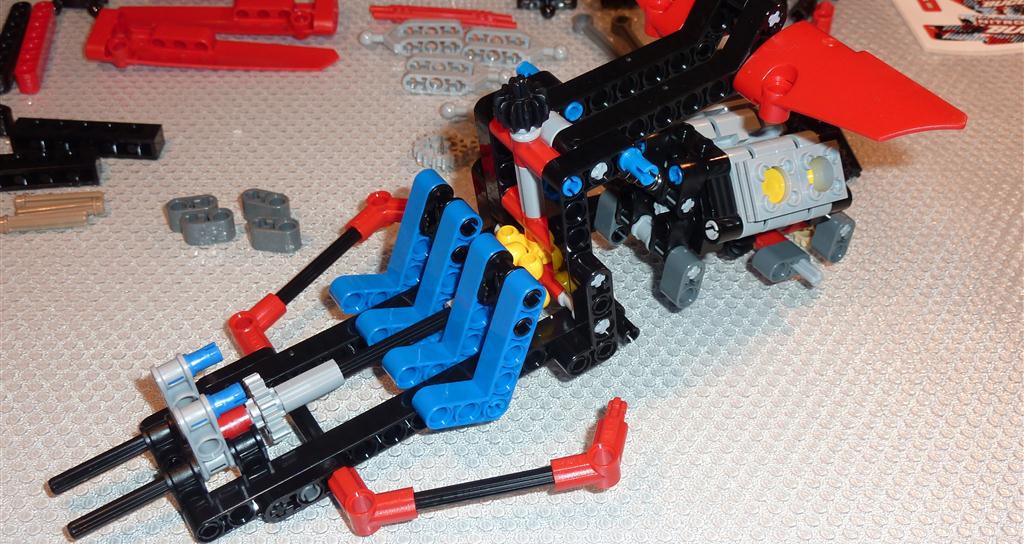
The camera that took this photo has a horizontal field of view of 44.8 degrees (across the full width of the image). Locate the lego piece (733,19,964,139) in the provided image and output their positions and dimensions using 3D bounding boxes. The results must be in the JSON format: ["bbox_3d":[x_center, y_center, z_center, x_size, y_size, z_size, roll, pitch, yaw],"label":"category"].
[{"bbox_3d":[0.077,-0.038,0.287,0.025,0.013,0.057,-34,46,-8],"label":"lego piece"}]

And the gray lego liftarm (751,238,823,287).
[{"bbox_3d":[0.081,-0.001,0.361,0.016,0.008,0.015,-13,39,-29],"label":"gray lego liftarm"}]

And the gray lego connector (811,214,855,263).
[{"bbox_3d":[0.096,-0.011,0.370,0.008,0.016,0.008,-16,41,-27],"label":"gray lego connector"}]

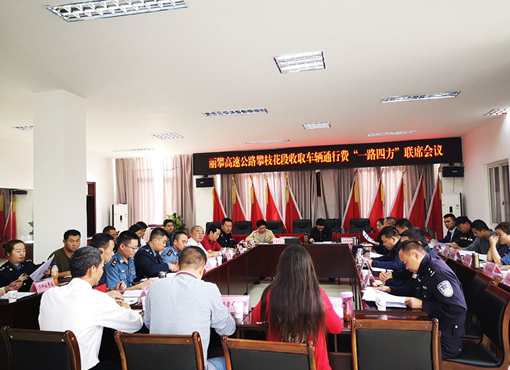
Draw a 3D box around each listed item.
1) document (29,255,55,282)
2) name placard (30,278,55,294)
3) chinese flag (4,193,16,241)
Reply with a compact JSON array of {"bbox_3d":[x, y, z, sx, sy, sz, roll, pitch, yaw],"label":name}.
[{"bbox_3d":[-1.930,0.769,3.620,0.020,0.265,0.200,36,-33,7],"label":"document"},{"bbox_3d":[-1.921,0.907,3.601,0.085,0.100,0.200,-2,-3,12],"label":"name placard"},{"bbox_3d":[-8.360,1.197,13.594,0.520,1.900,0.260,-2,-3,12],"label":"chinese flag"}]

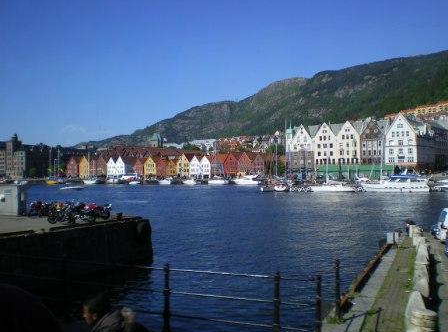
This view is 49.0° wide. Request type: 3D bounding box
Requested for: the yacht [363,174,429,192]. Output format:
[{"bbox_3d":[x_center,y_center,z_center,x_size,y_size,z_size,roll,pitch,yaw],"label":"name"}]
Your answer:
[{"bbox_3d":[54.731,5.194,158.000,20.250,6.120,5.300,-1,-1,31],"label":"yacht"}]

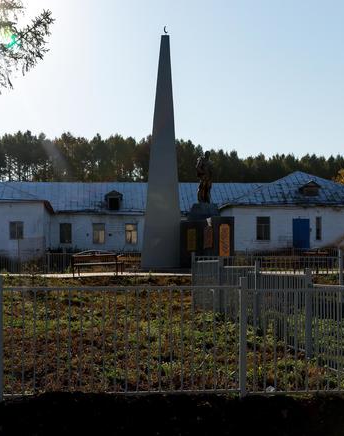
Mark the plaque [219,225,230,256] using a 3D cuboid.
[{"bbox_3d":[2.280,0.985,31.504,0.450,1.409,0.050,0,-4,-6],"label":"plaque"}]

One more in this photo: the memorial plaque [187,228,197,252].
[{"bbox_3d":[0.904,0.990,32.005,0.440,1.057,0.050,0,-4,-6],"label":"memorial plaque"}]

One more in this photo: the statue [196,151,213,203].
[{"bbox_3d":[1.475,-1.882,32.898,0.800,2.369,0.650,0,-4,-6],"label":"statue"}]

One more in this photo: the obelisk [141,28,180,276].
[{"bbox_3d":[-0.513,-2.991,32.070,1.600,10.415,1.450,0,-4,-6],"label":"obelisk"}]

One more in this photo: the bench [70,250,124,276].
[{"bbox_3d":[-2.807,1.731,27.345,1.750,0.939,0.580,-1,-4,14],"label":"bench"}]

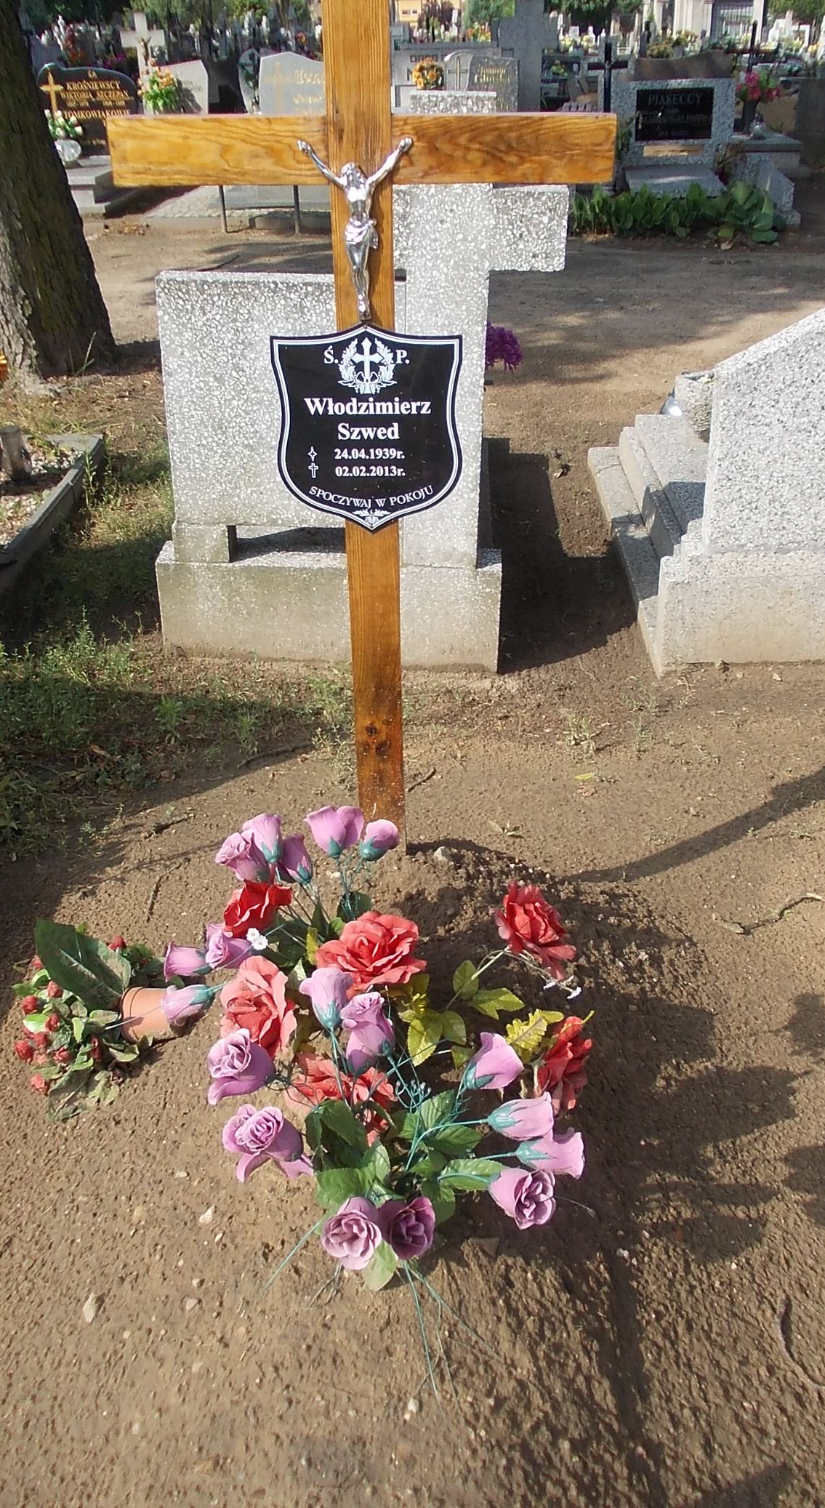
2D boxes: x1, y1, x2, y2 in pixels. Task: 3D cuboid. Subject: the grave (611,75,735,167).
[{"bbox_3d":[2.006,-4.862,9.400,0.930,0.630,0.200,-6,32,-9],"label":"grave"}]

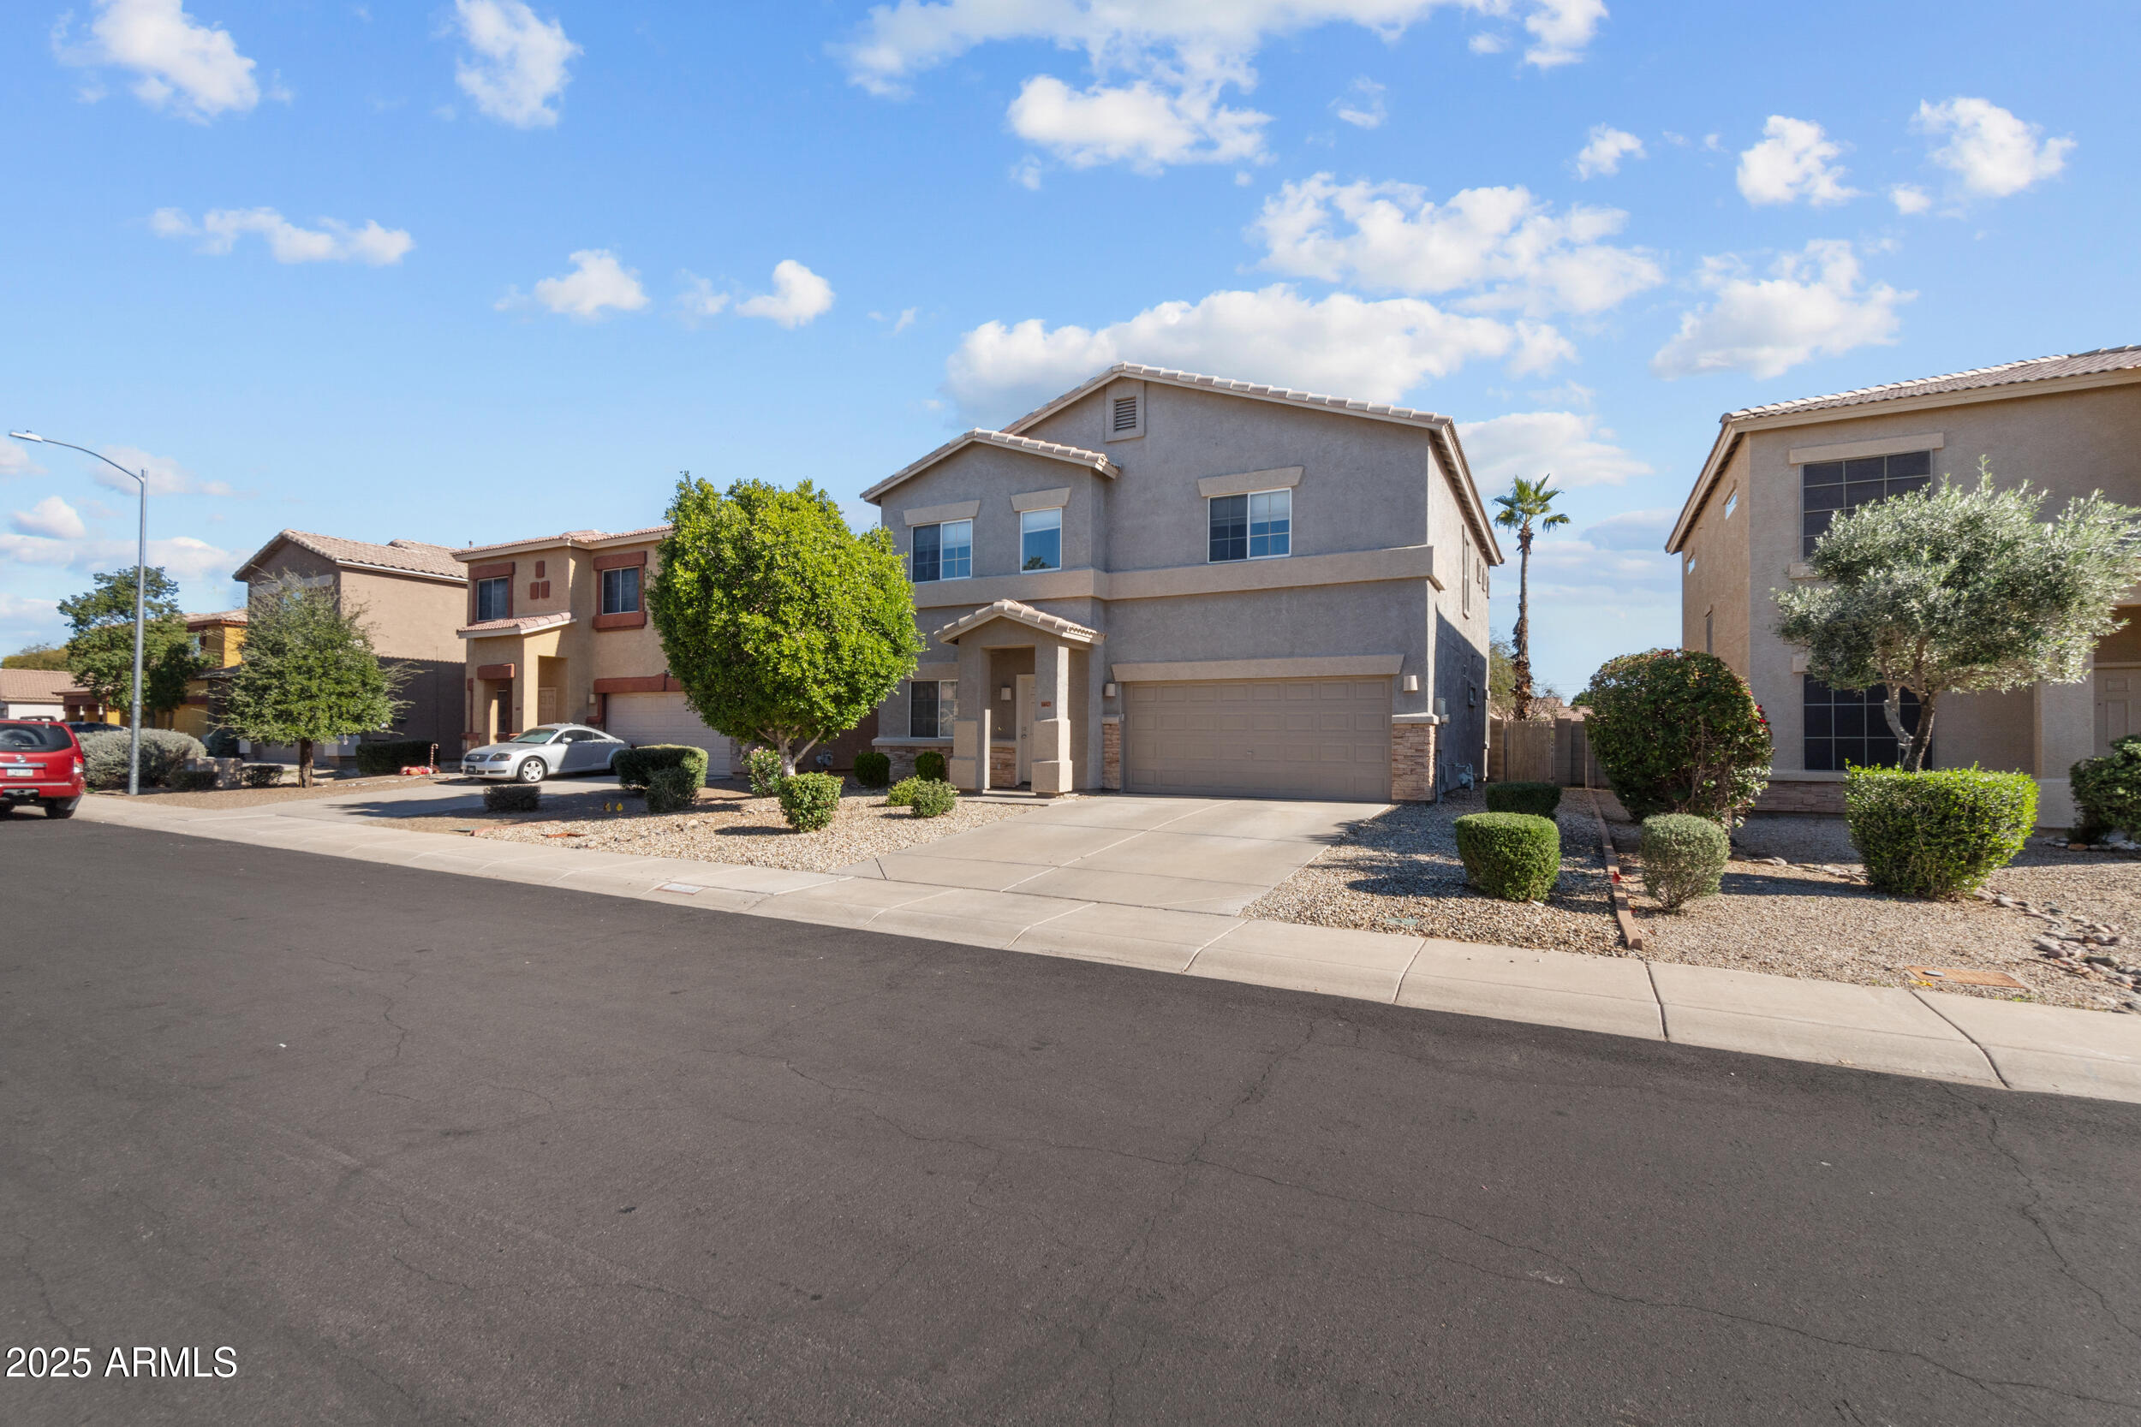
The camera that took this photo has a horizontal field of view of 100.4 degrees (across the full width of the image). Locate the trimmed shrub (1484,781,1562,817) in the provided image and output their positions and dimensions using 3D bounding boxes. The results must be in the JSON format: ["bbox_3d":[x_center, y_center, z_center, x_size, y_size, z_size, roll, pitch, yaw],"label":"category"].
[{"bbox_3d":[6.392,1.243,12.558,0.950,0.640,0.920,0,-2,29],"label":"trimmed shrub"}]

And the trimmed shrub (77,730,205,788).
[{"bbox_3d":[-24.936,1.176,23.880,2.600,1.580,2.100,0,-2,29],"label":"trimmed shrub"}]

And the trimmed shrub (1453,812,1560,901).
[{"bbox_3d":[4.250,1.383,8.720,0.970,0.779,0.950,0,-1,30],"label":"trimmed shrub"}]

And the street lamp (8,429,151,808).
[{"bbox_3d":[-21.787,-2.038,19.586,0.350,7.778,2.082,0,-1,27],"label":"street lamp"}]

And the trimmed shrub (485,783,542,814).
[{"bbox_3d":[-10.726,1.589,17.164,0.930,0.570,0.850,0,-2,29],"label":"trimmed shrub"}]

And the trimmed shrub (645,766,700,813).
[{"bbox_3d":[-7.340,1.368,16.502,0.920,0.870,0.920,0,-2,29],"label":"trimmed shrub"}]

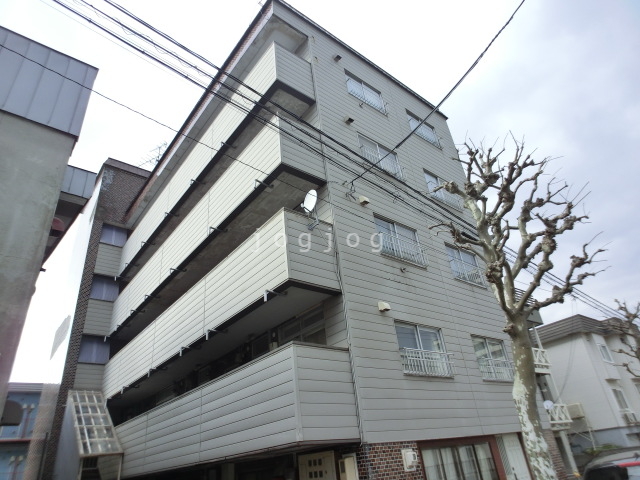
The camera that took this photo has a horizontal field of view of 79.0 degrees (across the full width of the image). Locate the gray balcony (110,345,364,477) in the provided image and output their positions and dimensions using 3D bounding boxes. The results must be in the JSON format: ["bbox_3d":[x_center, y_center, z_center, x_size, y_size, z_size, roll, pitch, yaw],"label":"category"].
[{"bbox_3d":[-3.292,4.953,9.918,1.242,1.504,11.008,18,-38,-35],"label":"gray balcony"}]

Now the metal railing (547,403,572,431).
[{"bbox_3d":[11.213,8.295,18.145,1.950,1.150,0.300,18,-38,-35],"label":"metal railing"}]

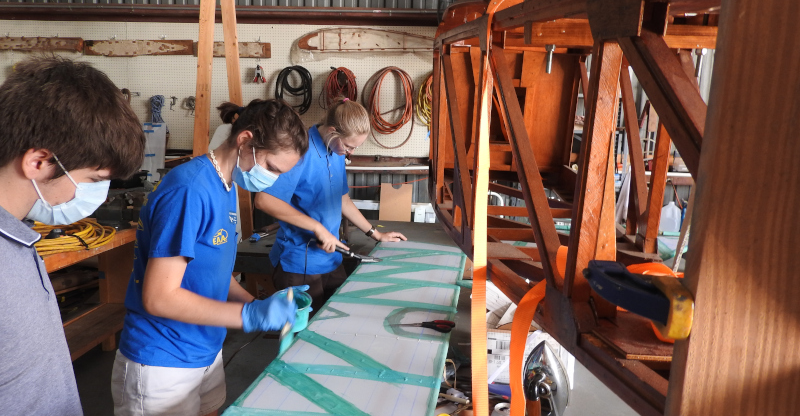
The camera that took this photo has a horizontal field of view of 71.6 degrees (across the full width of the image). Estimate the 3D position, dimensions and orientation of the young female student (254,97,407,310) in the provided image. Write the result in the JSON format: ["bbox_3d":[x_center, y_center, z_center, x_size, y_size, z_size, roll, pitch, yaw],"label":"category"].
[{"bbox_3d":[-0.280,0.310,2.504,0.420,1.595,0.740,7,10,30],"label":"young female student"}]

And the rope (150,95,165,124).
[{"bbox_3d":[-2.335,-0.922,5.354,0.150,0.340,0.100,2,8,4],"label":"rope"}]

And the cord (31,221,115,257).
[{"bbox_3d":[-1.721,0.126,2.801,0.500,0.100,0.520,3,8,6],"label":"cord"}]

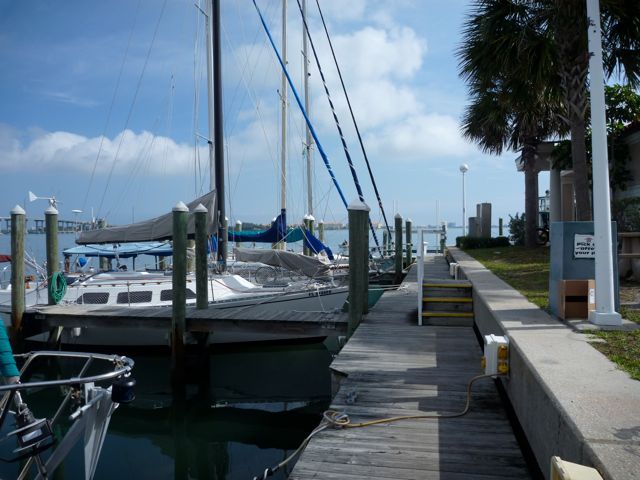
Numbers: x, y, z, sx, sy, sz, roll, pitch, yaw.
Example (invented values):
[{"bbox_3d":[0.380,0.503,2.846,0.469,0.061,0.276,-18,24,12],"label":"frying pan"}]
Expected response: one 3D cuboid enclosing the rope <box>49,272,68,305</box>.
[{"bbox_3d":[-5.837,1.087,11.600,0.370,0.710,0.170,-1,1,-18],"label":"rope"}]

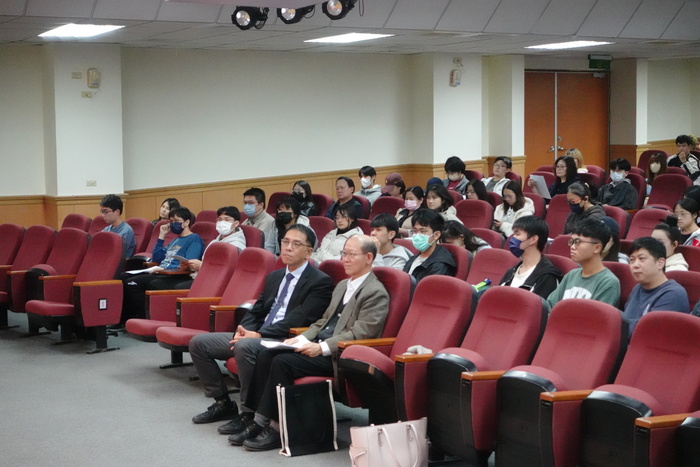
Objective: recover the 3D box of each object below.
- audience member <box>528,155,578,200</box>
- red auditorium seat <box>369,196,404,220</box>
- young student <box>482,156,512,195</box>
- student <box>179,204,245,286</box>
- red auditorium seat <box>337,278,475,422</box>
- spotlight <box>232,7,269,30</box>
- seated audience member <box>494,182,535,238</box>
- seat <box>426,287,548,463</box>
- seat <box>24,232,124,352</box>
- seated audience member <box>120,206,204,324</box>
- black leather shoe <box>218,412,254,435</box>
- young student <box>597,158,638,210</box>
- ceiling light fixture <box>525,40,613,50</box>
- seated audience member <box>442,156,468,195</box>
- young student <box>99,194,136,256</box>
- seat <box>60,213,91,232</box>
[{"bbox_3d":[2.391,-0.296,15.662,0.800,1.172,0.520,-4,6,-40],"label":"audience member"},{"bbox_3d":[0.189,0.119,13.624,0.680,0.960,0.640,-4,5,-38],"label":"red auditorium seat"},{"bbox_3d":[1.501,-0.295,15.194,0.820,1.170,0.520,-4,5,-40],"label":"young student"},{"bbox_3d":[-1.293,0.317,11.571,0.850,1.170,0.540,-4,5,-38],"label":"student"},{"bbox_3d":[0.310,0.741,7.768,0.668,0.978,0.630,-3,5,-30],"label":"red auditorium seat"},{"bbox_3d":[-0.819,-1.777,11.200,0.200,0.220,0.280,2,25,25],"label":"spotlight"},{"bbox_3d":[1.556,0.017,13.959,0.800,1.092,0.500,-4,6,-40],"label":"seated audience member"},{"bbox_3d":[0.637,0.777,7.250,0.638,0.978,0.630,-3,5,-31],"label":"seat"},{"bbox_3d":[-2.328,0.469,11.362,0.800,0.960,0.660,-4,5,-38],"label":"seat"},{"bbox_3d":[-1.690,0.335,12.227,0.820,1.150,0.550,-4,6,-40],"label":"seated audience member"},{"bbox_3d":[-0.628,1.094,7.955,0.285,0.115,0.105,-3,4,-27],"label":"black leather shoe"},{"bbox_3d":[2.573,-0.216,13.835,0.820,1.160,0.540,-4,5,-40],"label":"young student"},{"bbox_3d":[2.629,-2.281,16.301,0.610,0.080,1.200,-3,4,-29],"label":"ceiling light fixture"},{"bbox_3d":[1.037,-0.327,15.701,0.800,1.180,0.520,-4,5,-40],"label":"seated audience member"},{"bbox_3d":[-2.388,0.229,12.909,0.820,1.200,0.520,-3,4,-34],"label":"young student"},{"bbox_3d":[-3.063,0.277,14.293,0.638,0.978,0.630,-4,6,-40],"label":"seat"}]

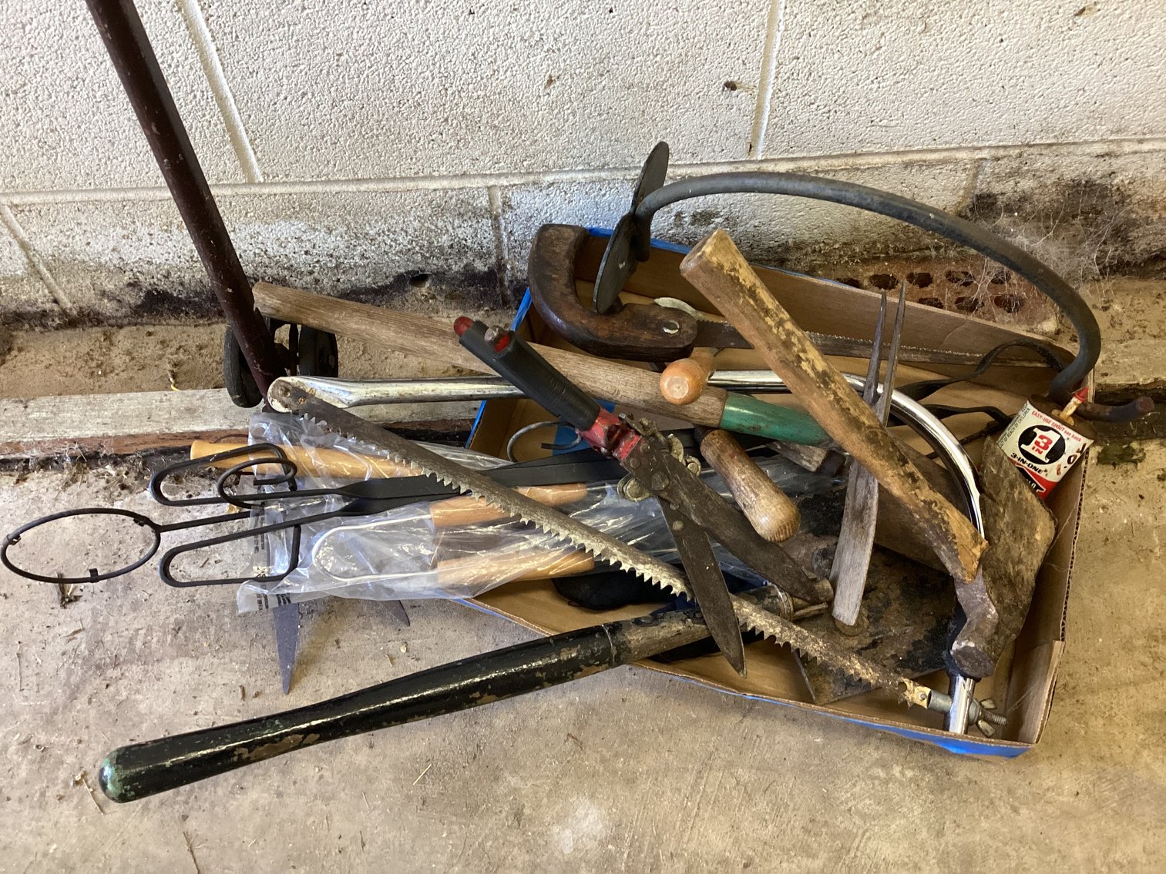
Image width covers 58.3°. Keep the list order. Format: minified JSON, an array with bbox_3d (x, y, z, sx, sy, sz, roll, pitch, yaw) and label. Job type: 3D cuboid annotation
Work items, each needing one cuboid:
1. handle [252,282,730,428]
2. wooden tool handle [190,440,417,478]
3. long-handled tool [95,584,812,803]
[{"bbox_3d":[-0.076,-0.069,0.849,0.395,0.038,0.038,13,57,1],"label":"handle"},{"bbox_3d":[-0.227,0.018,0.848,0.194,0.023,0.023,3,56,7],"label":"wooden tool handle"},{"bbox_3d":[-0.096,0.180,0.745,0.509,0.040,0.040,-14,57,0],"label":"long-handled tool"}]

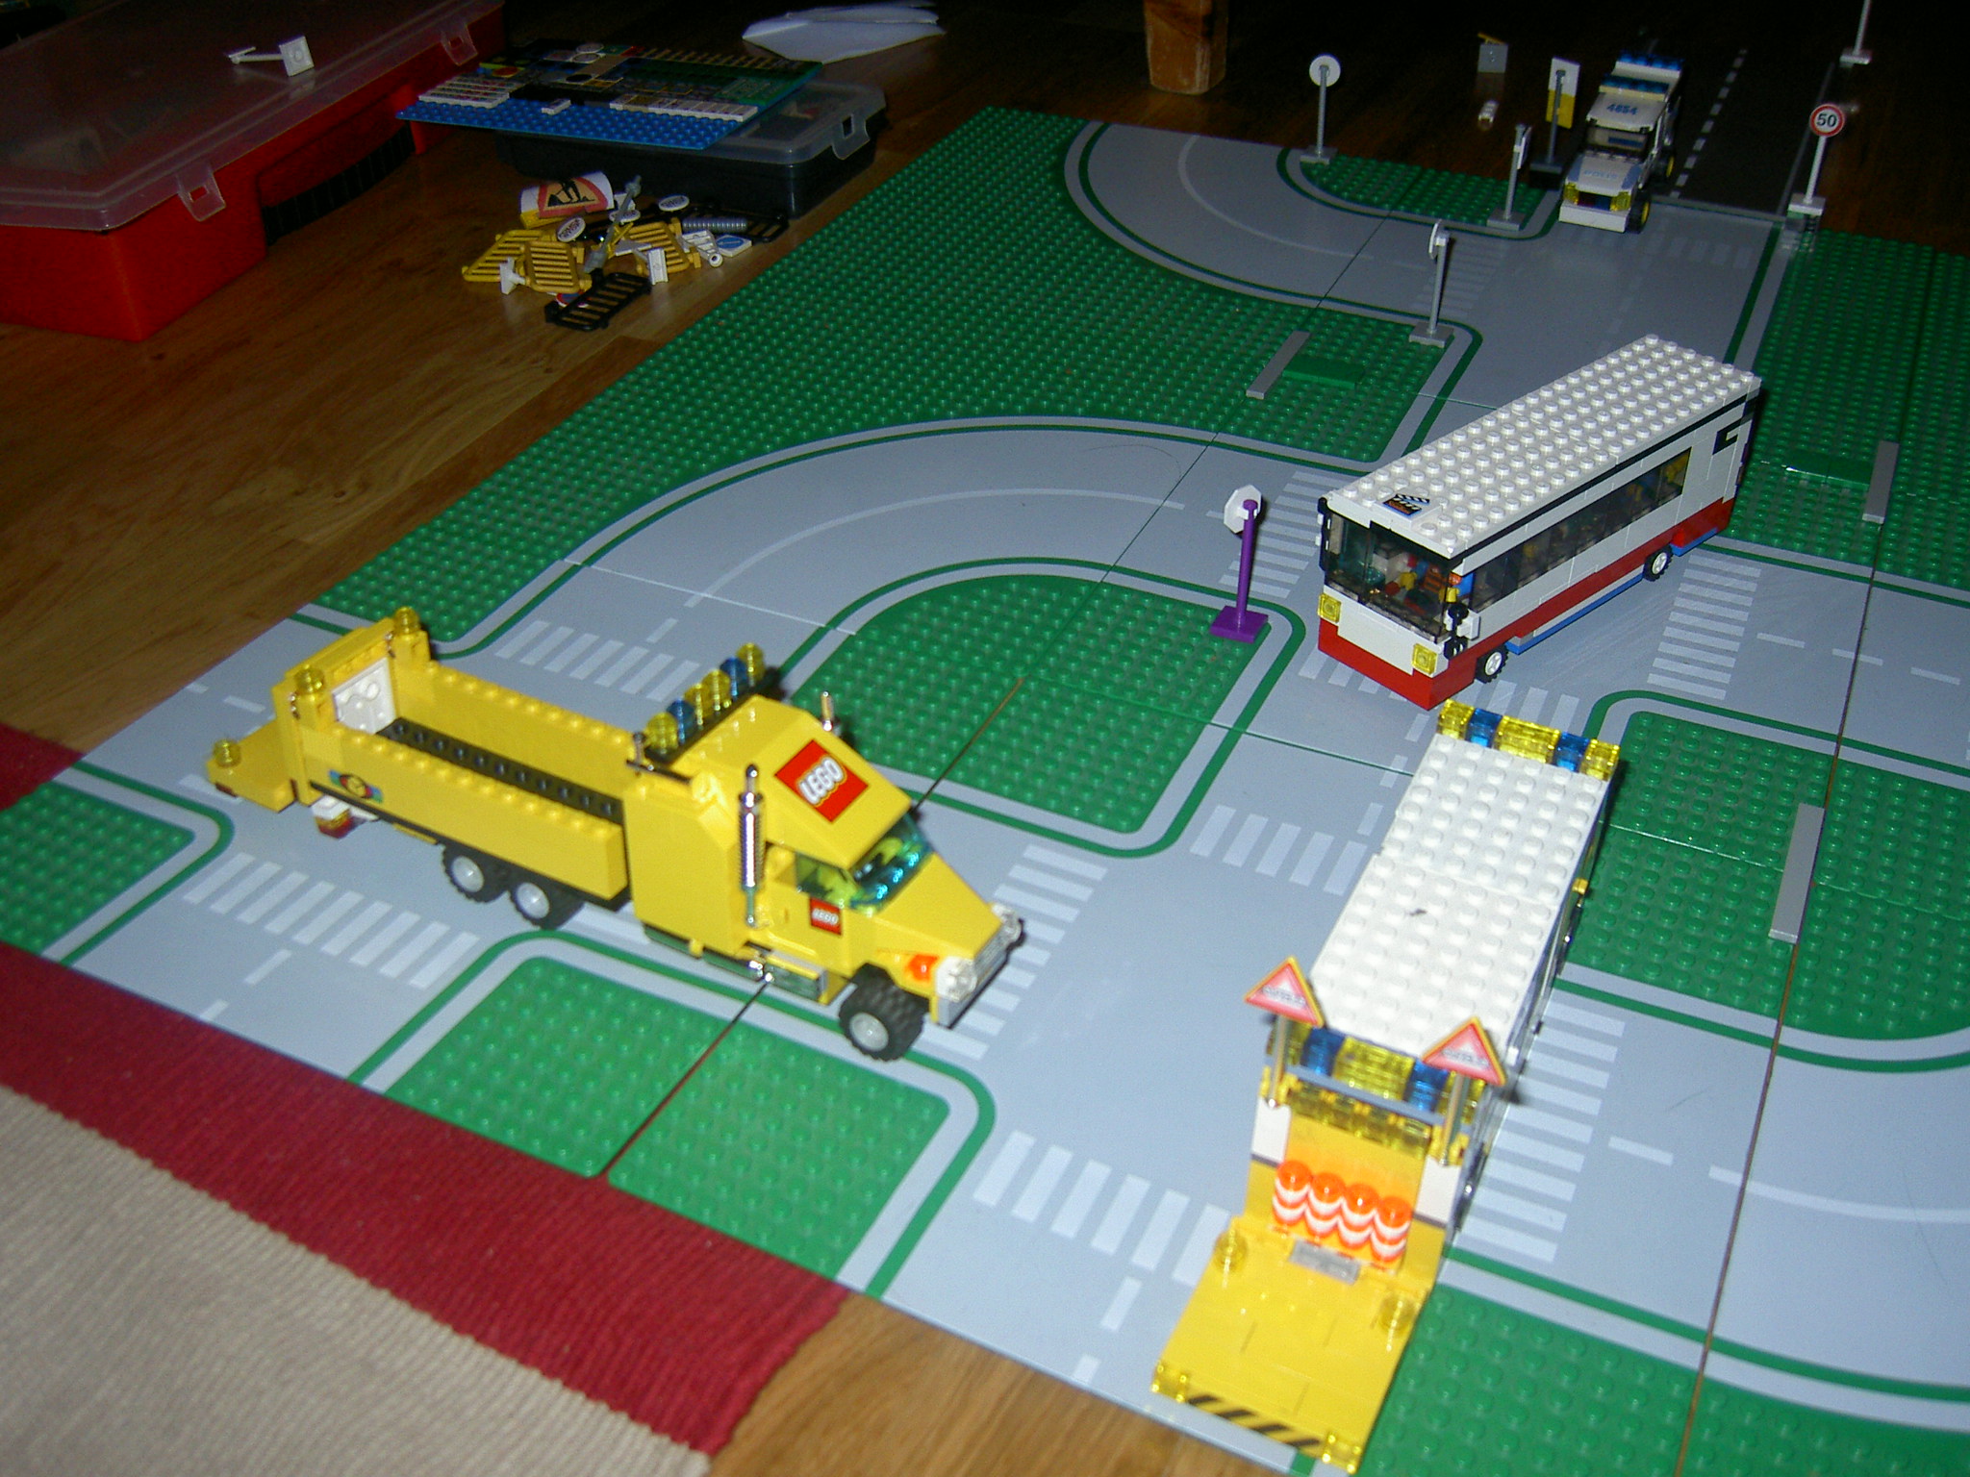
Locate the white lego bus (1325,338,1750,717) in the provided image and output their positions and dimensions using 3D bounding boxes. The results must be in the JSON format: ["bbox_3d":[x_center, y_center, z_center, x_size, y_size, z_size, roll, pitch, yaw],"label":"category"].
[{"bbox_3d":[0.199,-0.079,0.691,0.179,0.067,0.052,-28,45,-31],"label":"white lego bus"}]

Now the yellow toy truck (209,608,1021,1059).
[{"bbox_3d":[-0.117,0.006,0.556,0.268,0.086,0.051,18,38,23],"label":"yellow toy truck"}]

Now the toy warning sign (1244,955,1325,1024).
[{"bbox_3d":[0.066,0.053,0.418,0.018,0.017,0.004,15,40,21],"label":"toy warning sign"}]

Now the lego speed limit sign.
[{"bbox_3d":[0.401,-0.279,0.930,0.017,0.050,0.016,15,40,21],"label":"lego speed limit sign"}]

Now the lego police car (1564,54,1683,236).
[{"bbox_3d":[0.329,-0.305,0.992,0.042,0.056,0.110,15,40,21],"label":"lego police car"}]

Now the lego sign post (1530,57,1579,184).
[{"bbox_3d":[0.296,-0.321,1.002,0.017,0.056,0.016,15,40,21],"label":"lego sign post"}]

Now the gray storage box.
[{"bbox_3d":[-0.156,-0.326,1.052,0.171,0.039,0.112,11,39,15],"label":"gray storage box"}]

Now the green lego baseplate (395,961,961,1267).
[{"bbox_3d":[-0.082,0.094,0.505,0.136,0.004,0.063,15,37,20],"label":"green lego baseplate"}]

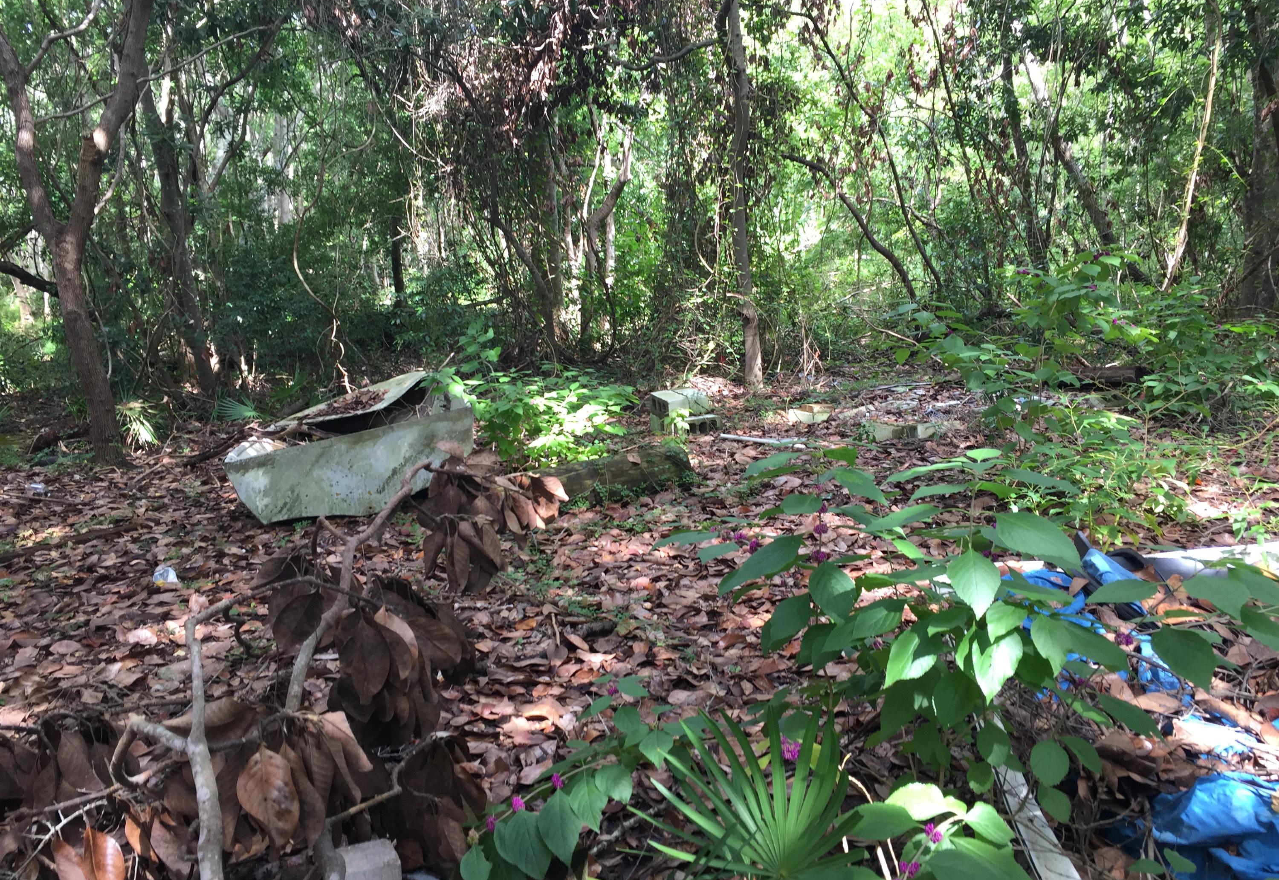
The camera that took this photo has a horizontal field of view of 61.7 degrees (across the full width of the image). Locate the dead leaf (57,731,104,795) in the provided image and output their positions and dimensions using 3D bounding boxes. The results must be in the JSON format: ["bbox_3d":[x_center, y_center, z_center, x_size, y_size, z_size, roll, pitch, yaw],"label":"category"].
[{"bbox_3d":[-1.329,0.767,2.550,0.076,0.177,0.035,-33,0,-31],"label":"dead leaf"}]

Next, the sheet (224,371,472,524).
[{"bbox_3d":[-1.990,-0.001,7.260,1.600,0.800,1.000,-4,11,-20],"label":"sheet"}]

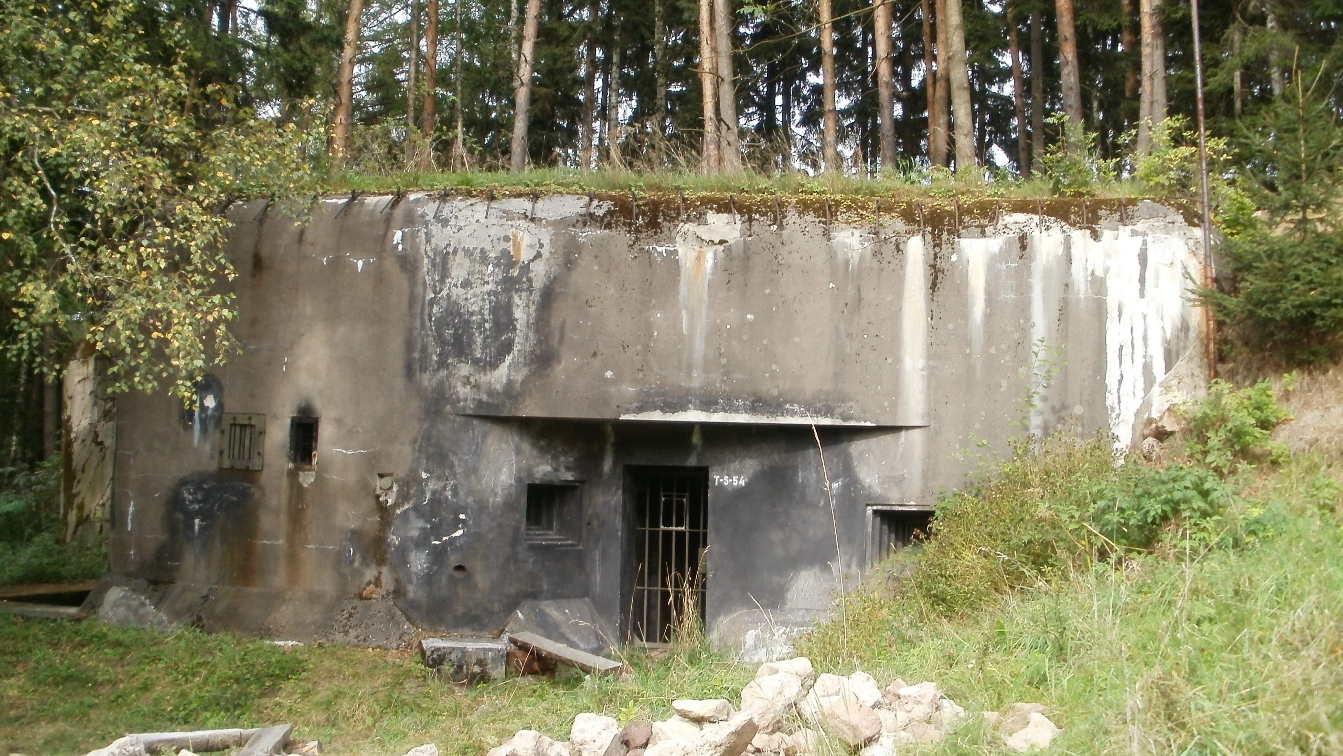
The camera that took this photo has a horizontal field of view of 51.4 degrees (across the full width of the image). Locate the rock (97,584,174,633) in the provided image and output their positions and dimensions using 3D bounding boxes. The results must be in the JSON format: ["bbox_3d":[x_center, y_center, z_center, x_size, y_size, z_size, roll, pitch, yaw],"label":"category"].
[{"bbox_3d":[-6.813,2.935,17.800,0.880,0.570,0.550,2,-6,-6],"label":"rock"}]

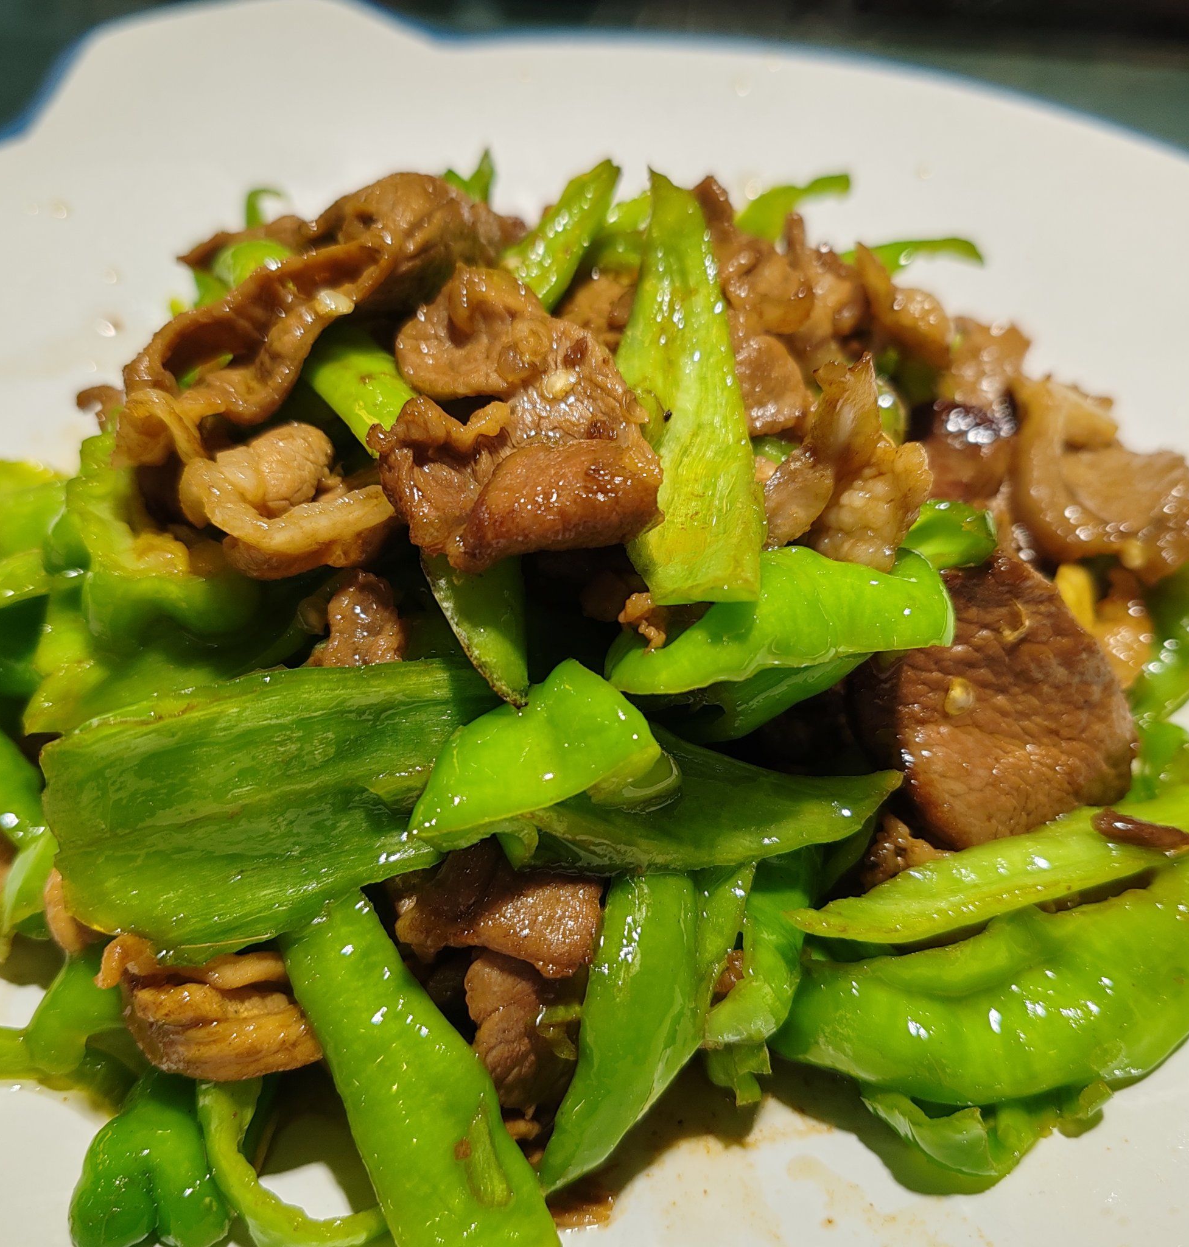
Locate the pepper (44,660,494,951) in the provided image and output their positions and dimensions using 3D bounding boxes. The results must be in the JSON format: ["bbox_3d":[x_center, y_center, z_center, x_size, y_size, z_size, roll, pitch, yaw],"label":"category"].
[{"bbox_3d":[-0.038,0.022,0.154,0.054,0.013,0.031,-13,62,1],"label":"pepper"}]

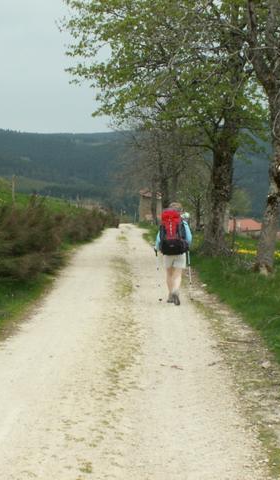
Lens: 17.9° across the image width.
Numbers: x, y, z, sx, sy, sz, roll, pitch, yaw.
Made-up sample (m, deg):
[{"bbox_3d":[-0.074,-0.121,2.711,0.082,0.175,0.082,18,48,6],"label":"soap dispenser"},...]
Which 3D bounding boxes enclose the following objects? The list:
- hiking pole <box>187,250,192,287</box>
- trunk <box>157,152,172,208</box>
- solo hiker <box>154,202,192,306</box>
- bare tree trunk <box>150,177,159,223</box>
[{"bbox_3d":[0.831,0.542,14.800,0.050,0.950,0.050,-3,2,0],"label":"hiking pole"},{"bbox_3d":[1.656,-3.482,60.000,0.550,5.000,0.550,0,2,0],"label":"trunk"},{"bbox_3d":[0.547,0.235,14.700,0.600,1.690,0.600,0,2,-1],"label":"solo hiker"},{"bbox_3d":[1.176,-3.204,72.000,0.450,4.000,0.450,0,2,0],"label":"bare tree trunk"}]

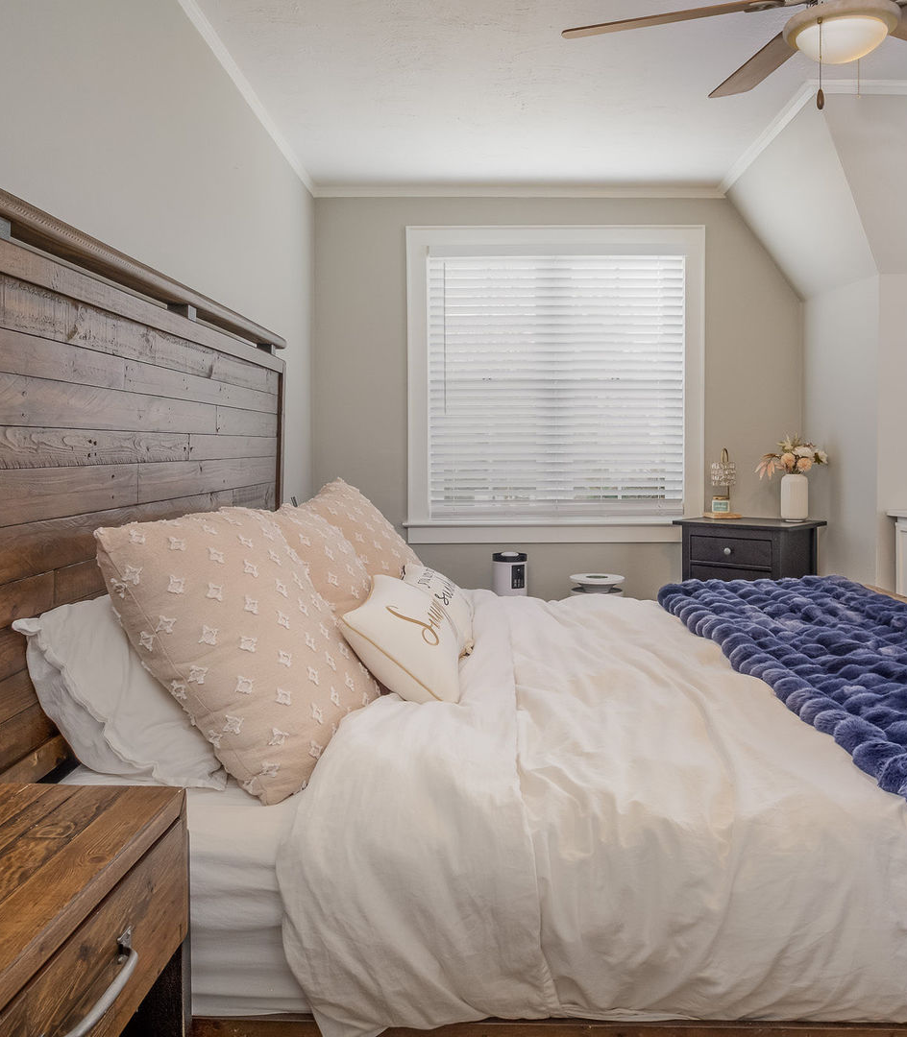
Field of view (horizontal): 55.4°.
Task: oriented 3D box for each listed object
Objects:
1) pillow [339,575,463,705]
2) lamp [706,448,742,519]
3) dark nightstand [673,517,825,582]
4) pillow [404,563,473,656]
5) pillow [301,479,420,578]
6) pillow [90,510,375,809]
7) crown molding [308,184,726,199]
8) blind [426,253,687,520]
[{"bbox_3d":[-0.098,0.263,2.000,0.290,0.130,0.460,38,4,-1],"label":"pillow"},{"bbox_3d":[1.282,-0.165,4.110,0.168,0.337,0.155,2,4,35],"label":"lamp"},{"bbox_3d":[1.285,0.391,3.787,0.510,0.750,0.380,2,3,40],"label":"dark nightstand"},{"bbox_3d":[-0.037,0.247,2.635,0.140,0.310,0.450,-40,-2,4],"label":"pillow"},{"bbox_3d":[-0.328,0.139,2.875,0.190,0.550,0.600,-33,2,15],"label":"pillow"},{"bbox_3d":[-0.363,0.223,1.730,0.190,0.560,0.610,-30,-3,14],"label":"pillow"},{"bbox_3d":[0.324,-1.632,4.308,2.060,0.055,0.045,0,3,2],"label":"crown molding"},{"bbox_3d":[0.494,-0.629,4.140,1.240,1.280,0.060,0,1,-1],"label":"blind"}]

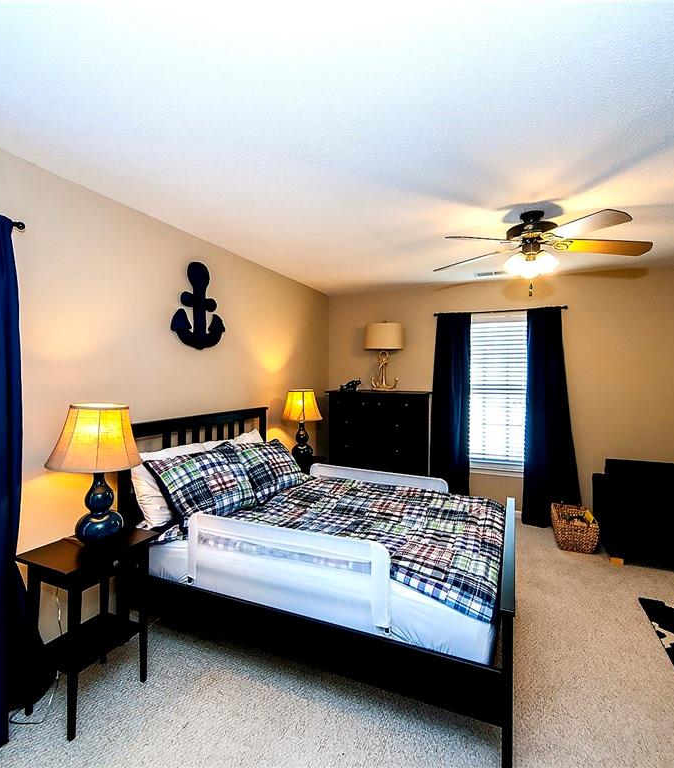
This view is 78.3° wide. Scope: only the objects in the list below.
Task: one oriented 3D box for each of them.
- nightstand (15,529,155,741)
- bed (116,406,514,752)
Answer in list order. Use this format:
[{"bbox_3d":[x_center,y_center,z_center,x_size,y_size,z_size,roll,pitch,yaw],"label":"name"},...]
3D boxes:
[{"bbox_3d":[-1.126,1.089,1.899,0.352,0.705,0.455,1,1,26],"label":"nightstand"},{"bbox_3d":[-0.012,0.830,2.501,2.010,1.204,1.460,1,1,23],"label":"bed"}]

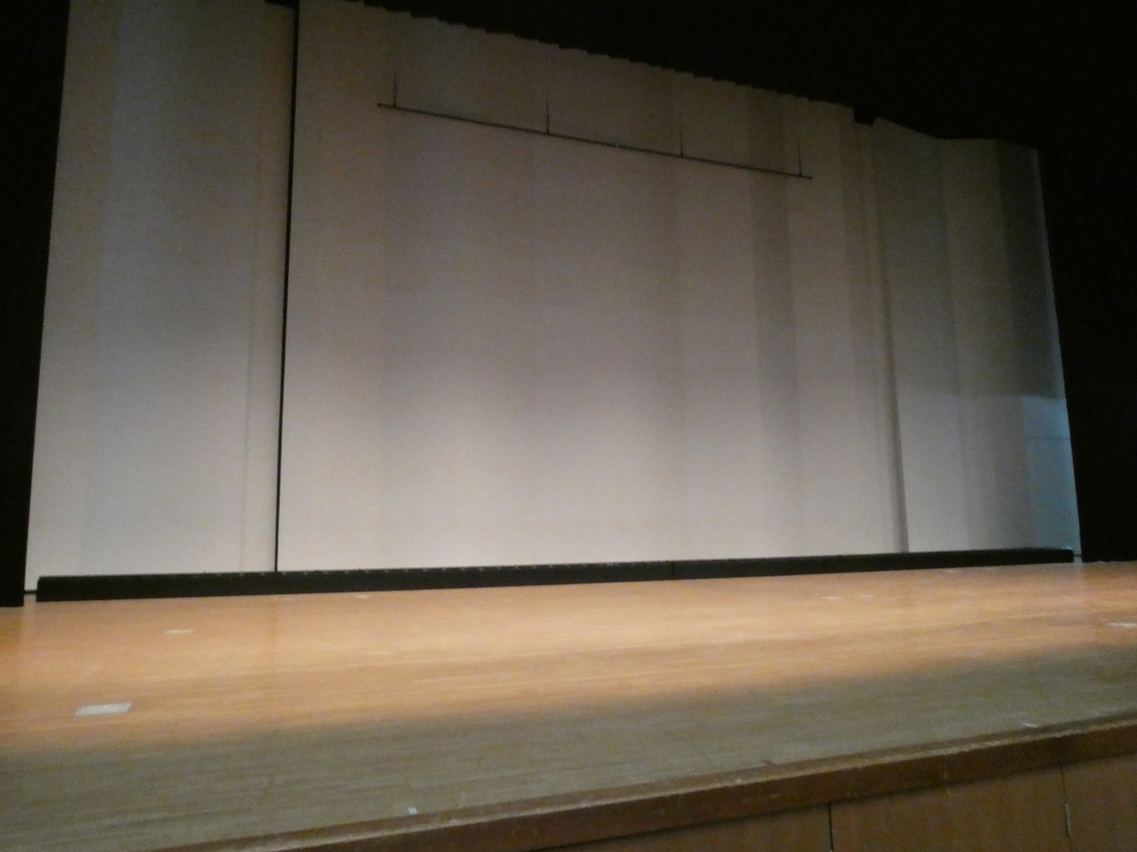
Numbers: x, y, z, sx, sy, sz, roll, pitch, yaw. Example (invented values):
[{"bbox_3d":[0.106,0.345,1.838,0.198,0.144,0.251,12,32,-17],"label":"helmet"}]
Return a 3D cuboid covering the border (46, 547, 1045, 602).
[{"bbox_3d":[1.862,2.404,13.332,18.390,0.304,0.300,2,-8,-20],"label":"border"}]

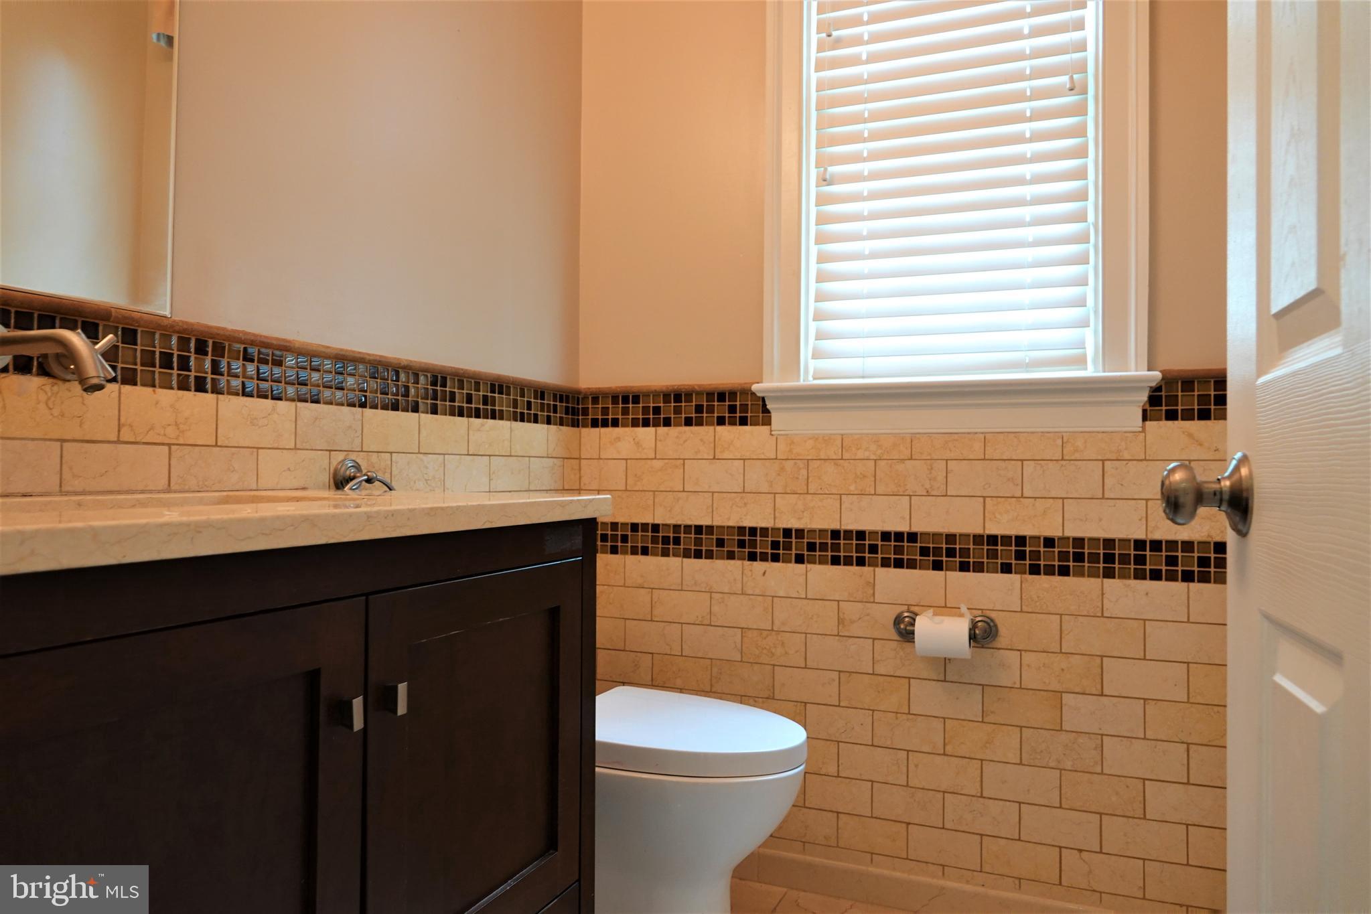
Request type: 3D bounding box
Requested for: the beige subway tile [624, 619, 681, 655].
[{"bbox_3d":[-0.078,0.443,2.244,0.152,0.076,0.010,0,-1,22],"label":"beige subway tile"}]

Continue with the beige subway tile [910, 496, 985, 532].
[{"bbox_3d":[0.569,0.124,1.985,0.152,0.076,0.010,0,-1,22],"label":"beige subway tile"}]

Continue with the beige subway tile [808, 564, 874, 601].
[{"bbox_3d":[0.352,0.287,2.078,0.152,0.076,0.010,0,-1,23],"label":"beige subway tile"}]

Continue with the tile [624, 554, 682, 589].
[{"bbox_3d":[-0.077,0.287,2.262,0.152,0.076,0.010,0,-2,22],"label":"tile"}]

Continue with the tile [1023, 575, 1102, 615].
[{"bbox_3d":[0.780,0.287,1.895,0.152,0.076,0.010,0,-1,22],"label":"tile"}]

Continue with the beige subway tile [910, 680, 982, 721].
[{"bbox_3d":[0.559,0.519,1.961,0.152,0.076,0.010,0,-1,23],"label":"beige subway tile"}]

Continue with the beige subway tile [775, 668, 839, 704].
[{"bbox_3d":[0.279,0.526,2.107,0.152,0.076,0.010,0,-2,22],"label":"beige subway tile"}]

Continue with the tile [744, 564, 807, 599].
[{"bbox_3d":[0.209,0.287,2.138,0.152,0.076,0.010,0,-1,23],"label":"tile"}]

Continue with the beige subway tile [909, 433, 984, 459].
[{"bbox_3d":[0.568,-0.022,1.986,0.151,0.054,0.010,0,-1,22],"label":"beige subway tile"}]

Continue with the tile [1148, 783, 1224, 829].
[{"bbox_3d":[0.990,0.684,1.799,0.151,0.076,0.010,0,-1,22],"label":"tile"}]

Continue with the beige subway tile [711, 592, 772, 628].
[{"bbox_3d":[0.137,0.363,2.153,0.152,0.077,0.010,0,-1,22],"label":"beige subway tile"}]

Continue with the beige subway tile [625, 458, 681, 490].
[{"bbox_3d":[-0.073,0.045,2.241,0.152,0.076,0.010,0,-1,23],"label":"beige subway tile"}]

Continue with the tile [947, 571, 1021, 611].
[{"bbox_3d":[0.638,0.288,1.958,0.152,0.076,0.010,0,-1,23],"label":"tile"}]

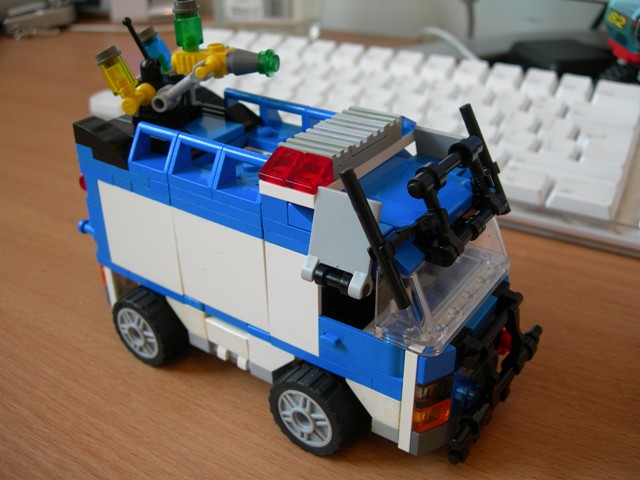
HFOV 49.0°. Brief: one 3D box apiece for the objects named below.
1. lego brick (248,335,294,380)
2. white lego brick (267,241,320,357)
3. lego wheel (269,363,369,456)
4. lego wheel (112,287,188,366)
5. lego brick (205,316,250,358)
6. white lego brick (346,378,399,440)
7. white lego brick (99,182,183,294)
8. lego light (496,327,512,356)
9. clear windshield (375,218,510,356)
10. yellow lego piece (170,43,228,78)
[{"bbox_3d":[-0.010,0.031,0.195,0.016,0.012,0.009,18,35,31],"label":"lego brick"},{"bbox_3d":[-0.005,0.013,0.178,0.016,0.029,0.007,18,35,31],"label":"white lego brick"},{"bbox_3d":[0.000,0.043,0.188,0.024,0.024,0.014,18,35,31],"label":"lego wheel"},{"bbox_3d":[-0.052,0.026,0.221,0.024,0.024,0.014,18,35,31],"label":"lego wheel"},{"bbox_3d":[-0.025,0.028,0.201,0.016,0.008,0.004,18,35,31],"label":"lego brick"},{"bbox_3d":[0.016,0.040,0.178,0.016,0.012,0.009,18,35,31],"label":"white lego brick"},{"bbox_3d":[-0.050,-0.002,0.207,0.032,0.029,0.007,18,35,31],"label":"white lego brick"},{"bbox_3d":[0.048,0.027,0.189,0.004,0.008,0.008,18,35,31],"label":"lego light"},{"bbox_3d":[0.033,0.006,0.172,0.015,0.019,0.047,18,35,31],"label":"clear windshield"},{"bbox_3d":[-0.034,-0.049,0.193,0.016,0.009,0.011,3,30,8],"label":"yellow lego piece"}]

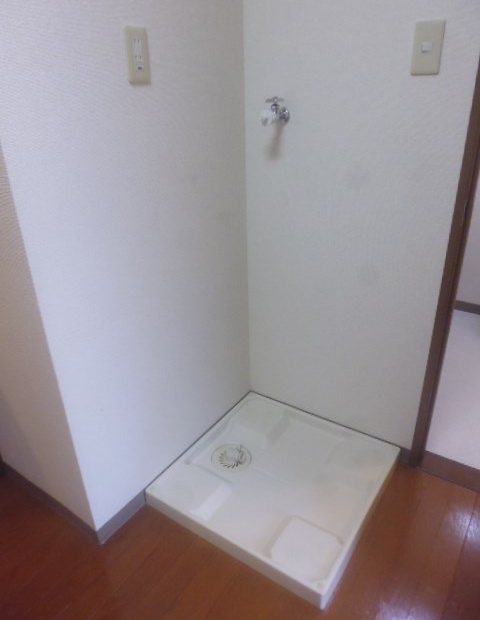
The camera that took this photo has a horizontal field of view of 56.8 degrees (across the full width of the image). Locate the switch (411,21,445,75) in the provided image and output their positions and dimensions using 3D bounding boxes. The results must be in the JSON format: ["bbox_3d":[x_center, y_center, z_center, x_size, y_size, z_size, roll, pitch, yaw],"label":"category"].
[{"bbox_3d":[0.457,-0.637,1.083,0.068,0.116,0.012,15,31,32],"label":"switch"}]

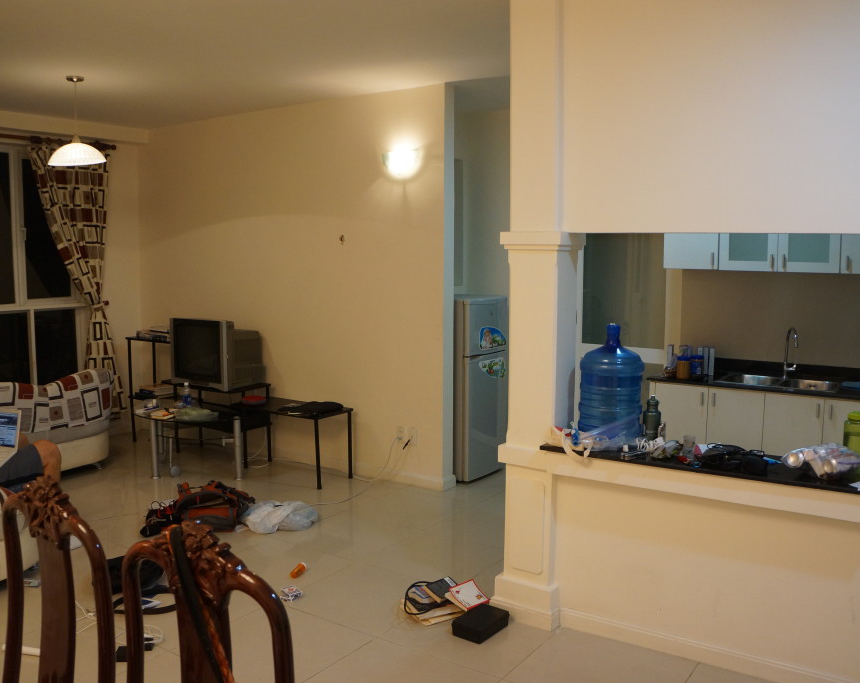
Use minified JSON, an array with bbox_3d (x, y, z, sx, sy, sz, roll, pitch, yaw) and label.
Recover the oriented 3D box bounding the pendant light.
[{"bbox_3d":[-2.239,-1.391,4.862,0.355,0.570,0.355,4,8,34],"label":"pendant light"}]

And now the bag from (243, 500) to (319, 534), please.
[{"bbox_3d":[-0.896,1.039,4.623,0.440,0.115,0.300,-1,6,-11],"label":"bag"}]

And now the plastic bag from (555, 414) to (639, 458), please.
[{"bbox_3d":[0.673,0.372,3.092,0.340,0.160,0.180,4,8,34],"label":"plastic bag"}]

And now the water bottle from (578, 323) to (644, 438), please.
[{"bbox_3d":[0.796,0.167,3.361,0.273,0.490,0.273,4,7,34],"label":"water bottle"}]

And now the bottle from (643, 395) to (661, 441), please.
[{"bbox_3d":[0.948,0.323,3.278,0.073,0.195,0.073,4,7,34],"label":"bottle"}]

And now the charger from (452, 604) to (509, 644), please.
[{"bbox_3d":[0.216,1.193,3.241,0.138,0.056,0.210,5,7,38],"label":"charger"}]

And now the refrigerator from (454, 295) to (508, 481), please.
[{"bbox_3d":[0.199,0.317,5.797,0.570,1.310,0.540,4,7,34],"label":"refrigerator"}]

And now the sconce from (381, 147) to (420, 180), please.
[{"bbox_3d":[-0.208,-1.215,5.261,0.300,0.180,0.140,4,8,34],"label":"sconce"}]

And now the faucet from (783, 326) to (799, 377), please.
[{"bbox_3d":[2.202,0.084,4.677,0.060,0.330,0.170,1,6,5],"label":"faucet"}]

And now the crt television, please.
[{"bbox_3d":[-1.620,0.075,5.984,0.650,0.510,0.470,4,7,34],"label":"crt television"}]

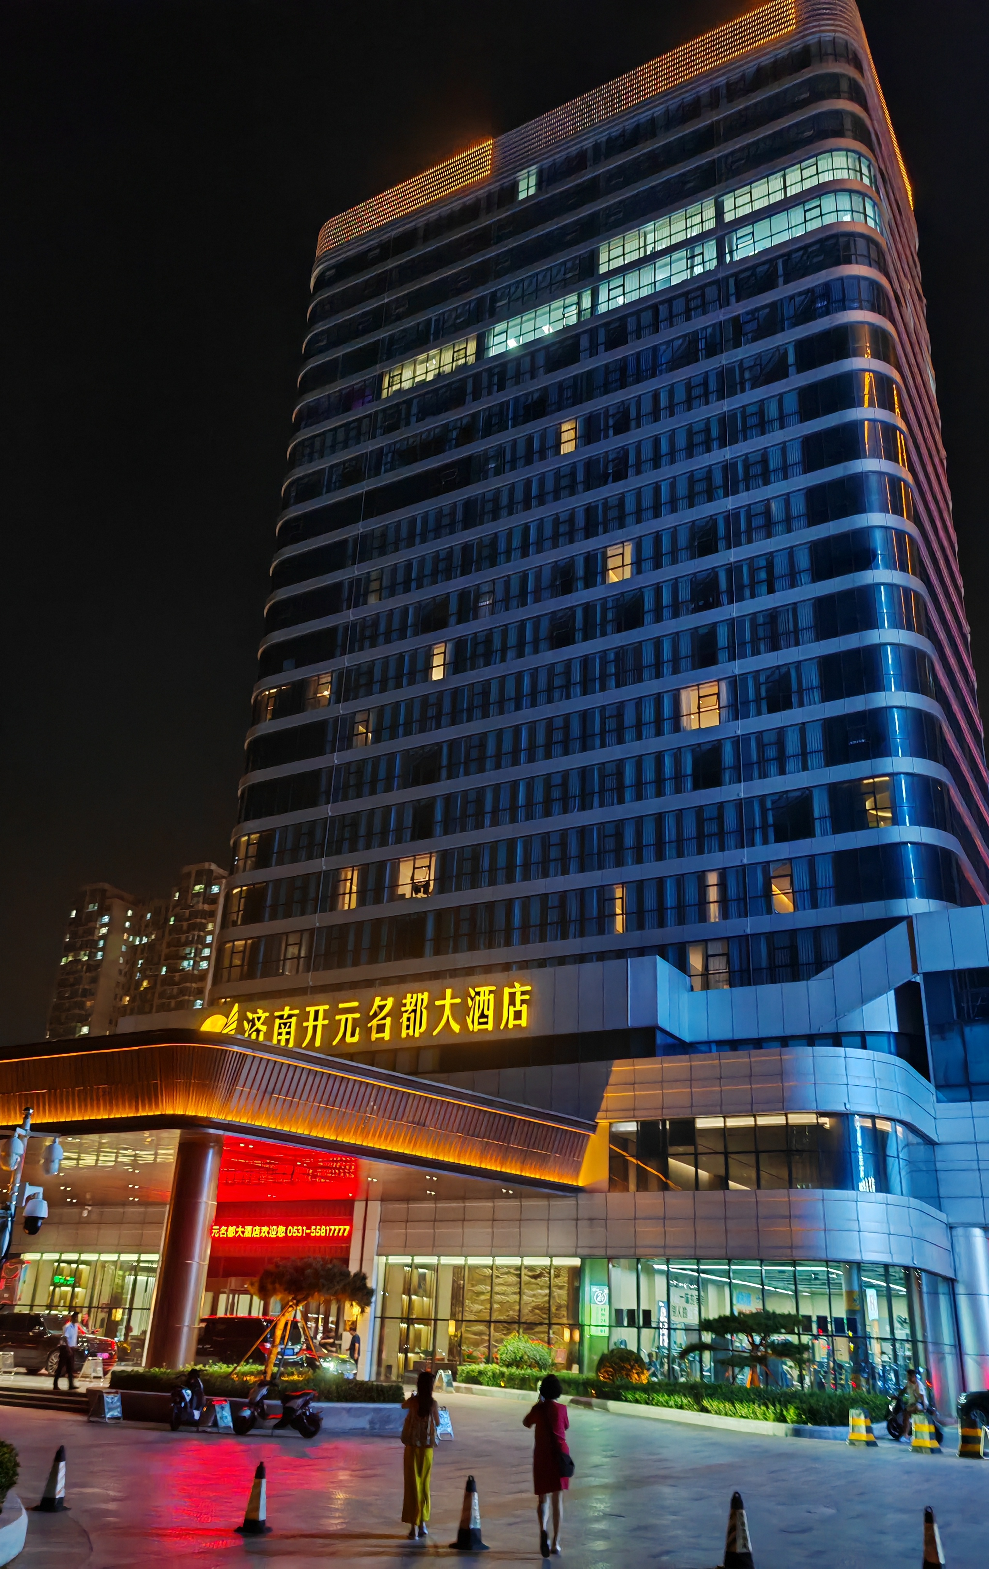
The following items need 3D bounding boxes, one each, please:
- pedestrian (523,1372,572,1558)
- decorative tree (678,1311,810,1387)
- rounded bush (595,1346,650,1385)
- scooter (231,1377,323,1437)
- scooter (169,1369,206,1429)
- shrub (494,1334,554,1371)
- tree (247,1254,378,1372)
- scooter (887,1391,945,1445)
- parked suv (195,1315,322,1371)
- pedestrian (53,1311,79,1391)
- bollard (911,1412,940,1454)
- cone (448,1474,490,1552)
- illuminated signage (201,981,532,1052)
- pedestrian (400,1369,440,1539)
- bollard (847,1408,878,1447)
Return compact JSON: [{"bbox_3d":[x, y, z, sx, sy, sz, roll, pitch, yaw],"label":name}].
[{"bbox_3d":[0.567,6.983,12.618,0.480,1.630,0.420,3,-25,0],"label":"pedestrian"},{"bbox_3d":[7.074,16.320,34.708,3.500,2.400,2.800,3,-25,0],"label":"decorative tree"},{"bbox_3d":[3.975,18.285,38.159,1.650,1.400,1.650,3,-25,0],"label":"rounded bush"},{"bbox_3d":[-4.532,13.078,25.711,1.850,1.080,0.700,3,-25,0],"label":"scooter"},{"bbox_3d":[-6.334,12.681,25.279,0.680,1.120,1.700,1,-25,4],"label":"scooter"},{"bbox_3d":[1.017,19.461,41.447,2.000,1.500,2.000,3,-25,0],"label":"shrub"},{"bbox_3d":[-4.576,13.361,30.157,2.900,2.800,2.500,3,-25,0],"label":"tree"},{"bbox_3d":[10.032,15.135,29.257,1.500,1.060,0.660,-8,-27,22],"label":"scooter"},{"bbox_3d":[-8.139,17.289,37.483,4.900,1.800,1.920,-13,-29,30],"label":"parked suv"},{"bbox_3d":[-10.119,13.460,29.139,0.500,1.720,0.480,1,-25,5],"label":"pedestrian"},{"bbox_3d":[9.343,14.095,26.576,0.530,0.760,0.530,24,-33,-38],"label":"bollard"},{"bbox_3d":[-0.245,7.428,12.503,0.370,0.650,0.370,3,-25,1],"label":"cone"},{"bbox_3d":[-6.762,11.028,58.113,19.343,2.600,0.300,-11,-29,28],"label":"illuminated signage"},{"bbox_3d":[-0.793,7.289,13.389,0.430,1.600,0.380,6,-25,-7],"label":"pedestrian"},{"bbox_3d":[8.148,14.256,27.116,0.530,0.760,0.530,24,-33,-38],"label":"bollard"}]

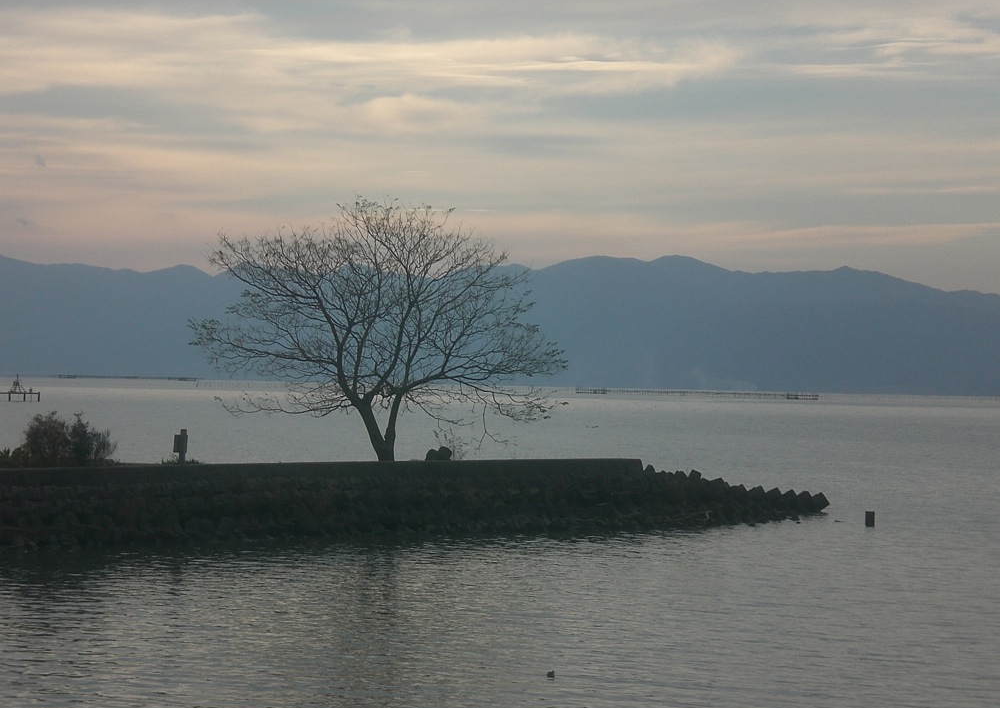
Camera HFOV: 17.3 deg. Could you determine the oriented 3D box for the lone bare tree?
[{"bbox_3d":[-4.206,-0.779,114.000,12.900,9.300,12.000,1,-1,0],"label":"lone bare tree"}]

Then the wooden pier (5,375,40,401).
[{"bbox_3d":[-84.535,5.935,580.000,7.300,4.900,4.500,1,-1,0],"label":"wooden pier"}]

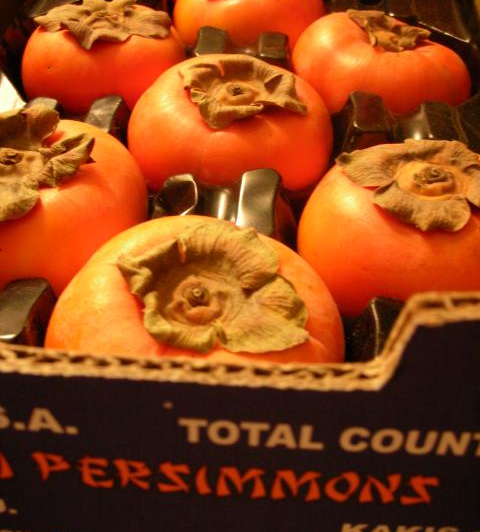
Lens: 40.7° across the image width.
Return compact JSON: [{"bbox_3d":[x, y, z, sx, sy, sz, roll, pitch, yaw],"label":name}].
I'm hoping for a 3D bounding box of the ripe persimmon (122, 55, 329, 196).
[{"bbox_3d":[-0.004,-0.052,0.252,0.079,0.055,0.079,3,54,2],"label":"ripe persimmon"}]

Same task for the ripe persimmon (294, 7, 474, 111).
[{"bbox_3d":[0.062,-0.085,0.290,0.079,0.055,0.079,3,54,2],"label":"ripe persimmon"}]

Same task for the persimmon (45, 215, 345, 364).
[{"bbox_3d":[-0.012,0.019,0.173,0.079,0.055,0.079,3,49,2],"label":"persimmon"}]

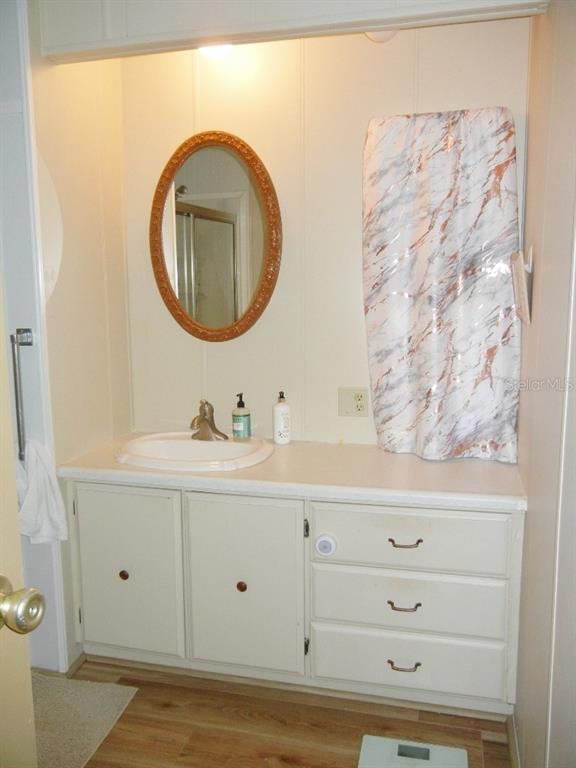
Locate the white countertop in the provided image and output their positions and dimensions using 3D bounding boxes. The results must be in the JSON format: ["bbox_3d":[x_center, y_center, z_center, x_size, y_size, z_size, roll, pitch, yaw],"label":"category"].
[{"bbox_3d":[0.021,0.282,2.321,1.509,0.040,0.570,2,8,14],"label":"white countertop"}]

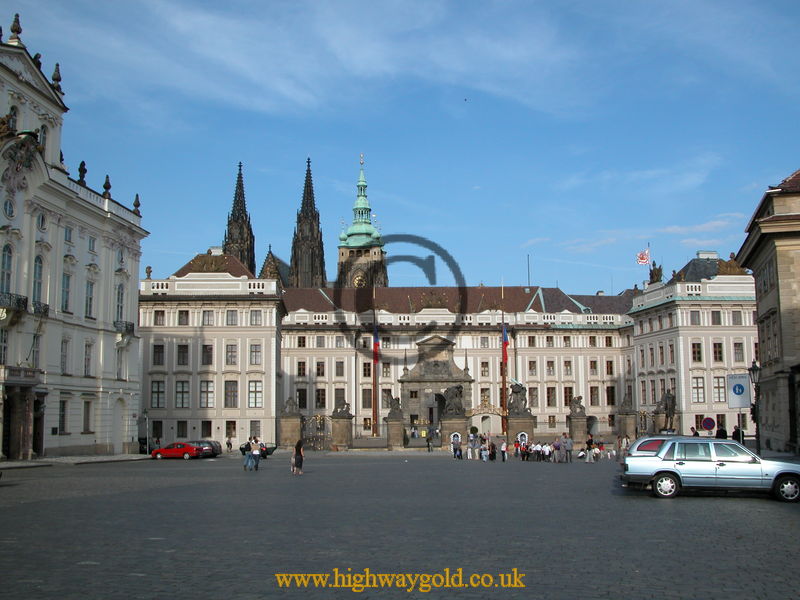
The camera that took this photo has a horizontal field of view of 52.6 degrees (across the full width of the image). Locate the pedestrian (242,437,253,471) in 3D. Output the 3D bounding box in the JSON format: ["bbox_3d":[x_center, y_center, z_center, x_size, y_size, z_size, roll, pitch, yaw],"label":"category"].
[{"bbox_3d":[-7.918,8.001,42.000,0.550,1.760,0.420,1,-8,-8],"label":"pedestrian"}]

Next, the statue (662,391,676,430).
[{"bbox_3d":[20.323,8.333,61.000,1.000,3.020,0.850,-3,-8,17],"label":"statue"}]

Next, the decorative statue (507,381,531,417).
[{"bbox_3d":[14.210,11.932,97.000,2.800,4.000,2.400,0,-8,-6],"label":"decorative statue"}]

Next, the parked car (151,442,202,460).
[{"bbox_3d":[-17.837,12.048,64.500,4.000,1.380,1.700,-2,-8,14],"label":"parked car"}]

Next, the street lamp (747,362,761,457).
[{"bbox_3d":[15.866,5.051,36.000,0.600,4.650,0.600,0,-8,0],"label":"street lamp"}]

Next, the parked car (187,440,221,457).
[{"bbox_3d":[-18.159,13.658,74.000,1.750,1.480,4.400,7,-11,-42],"label":"parked car"}]

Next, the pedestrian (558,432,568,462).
[{"bbox_3d":[9.732,8.782,48.000,0.500,1.760,0.360,6,-10,-37],"label":"pedestrian"}]

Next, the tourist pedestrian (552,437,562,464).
[{"bbox_3d":[9.392,8.975,48.300,0.500,1.580,0.360,-5,-9,30],"label":"tourist pedestrian"}]

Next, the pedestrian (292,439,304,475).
[{"bbox_3d":[-4.969,7.749,39.800,0.550,1.660,0.420,1,-8,-8],"label":"pedestrian"}]

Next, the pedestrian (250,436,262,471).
[{"bbox_3d":[-7.477,7.986,42.000,0.580,1.750,0.420,1,-8,-8],"label":"pedestrian"}]

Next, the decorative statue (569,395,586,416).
[{"bbox_3d":[18.044,10.796,82.000,1.600,2.150,1.300,0,-8,-6],"label":"decorative statue"}]

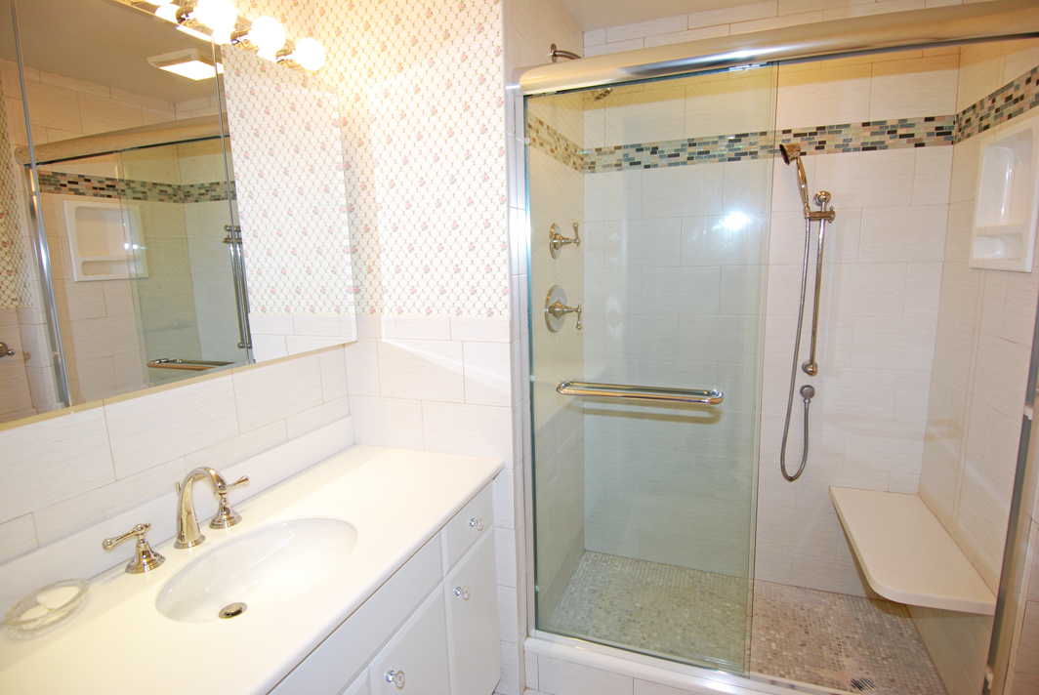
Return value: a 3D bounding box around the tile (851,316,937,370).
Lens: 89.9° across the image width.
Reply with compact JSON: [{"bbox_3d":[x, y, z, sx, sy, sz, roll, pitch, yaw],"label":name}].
[{"bbox_3d":[1.419,-0.013,1.984,0.271,0.199,0.010,2,9,20],"label":"tile"}]

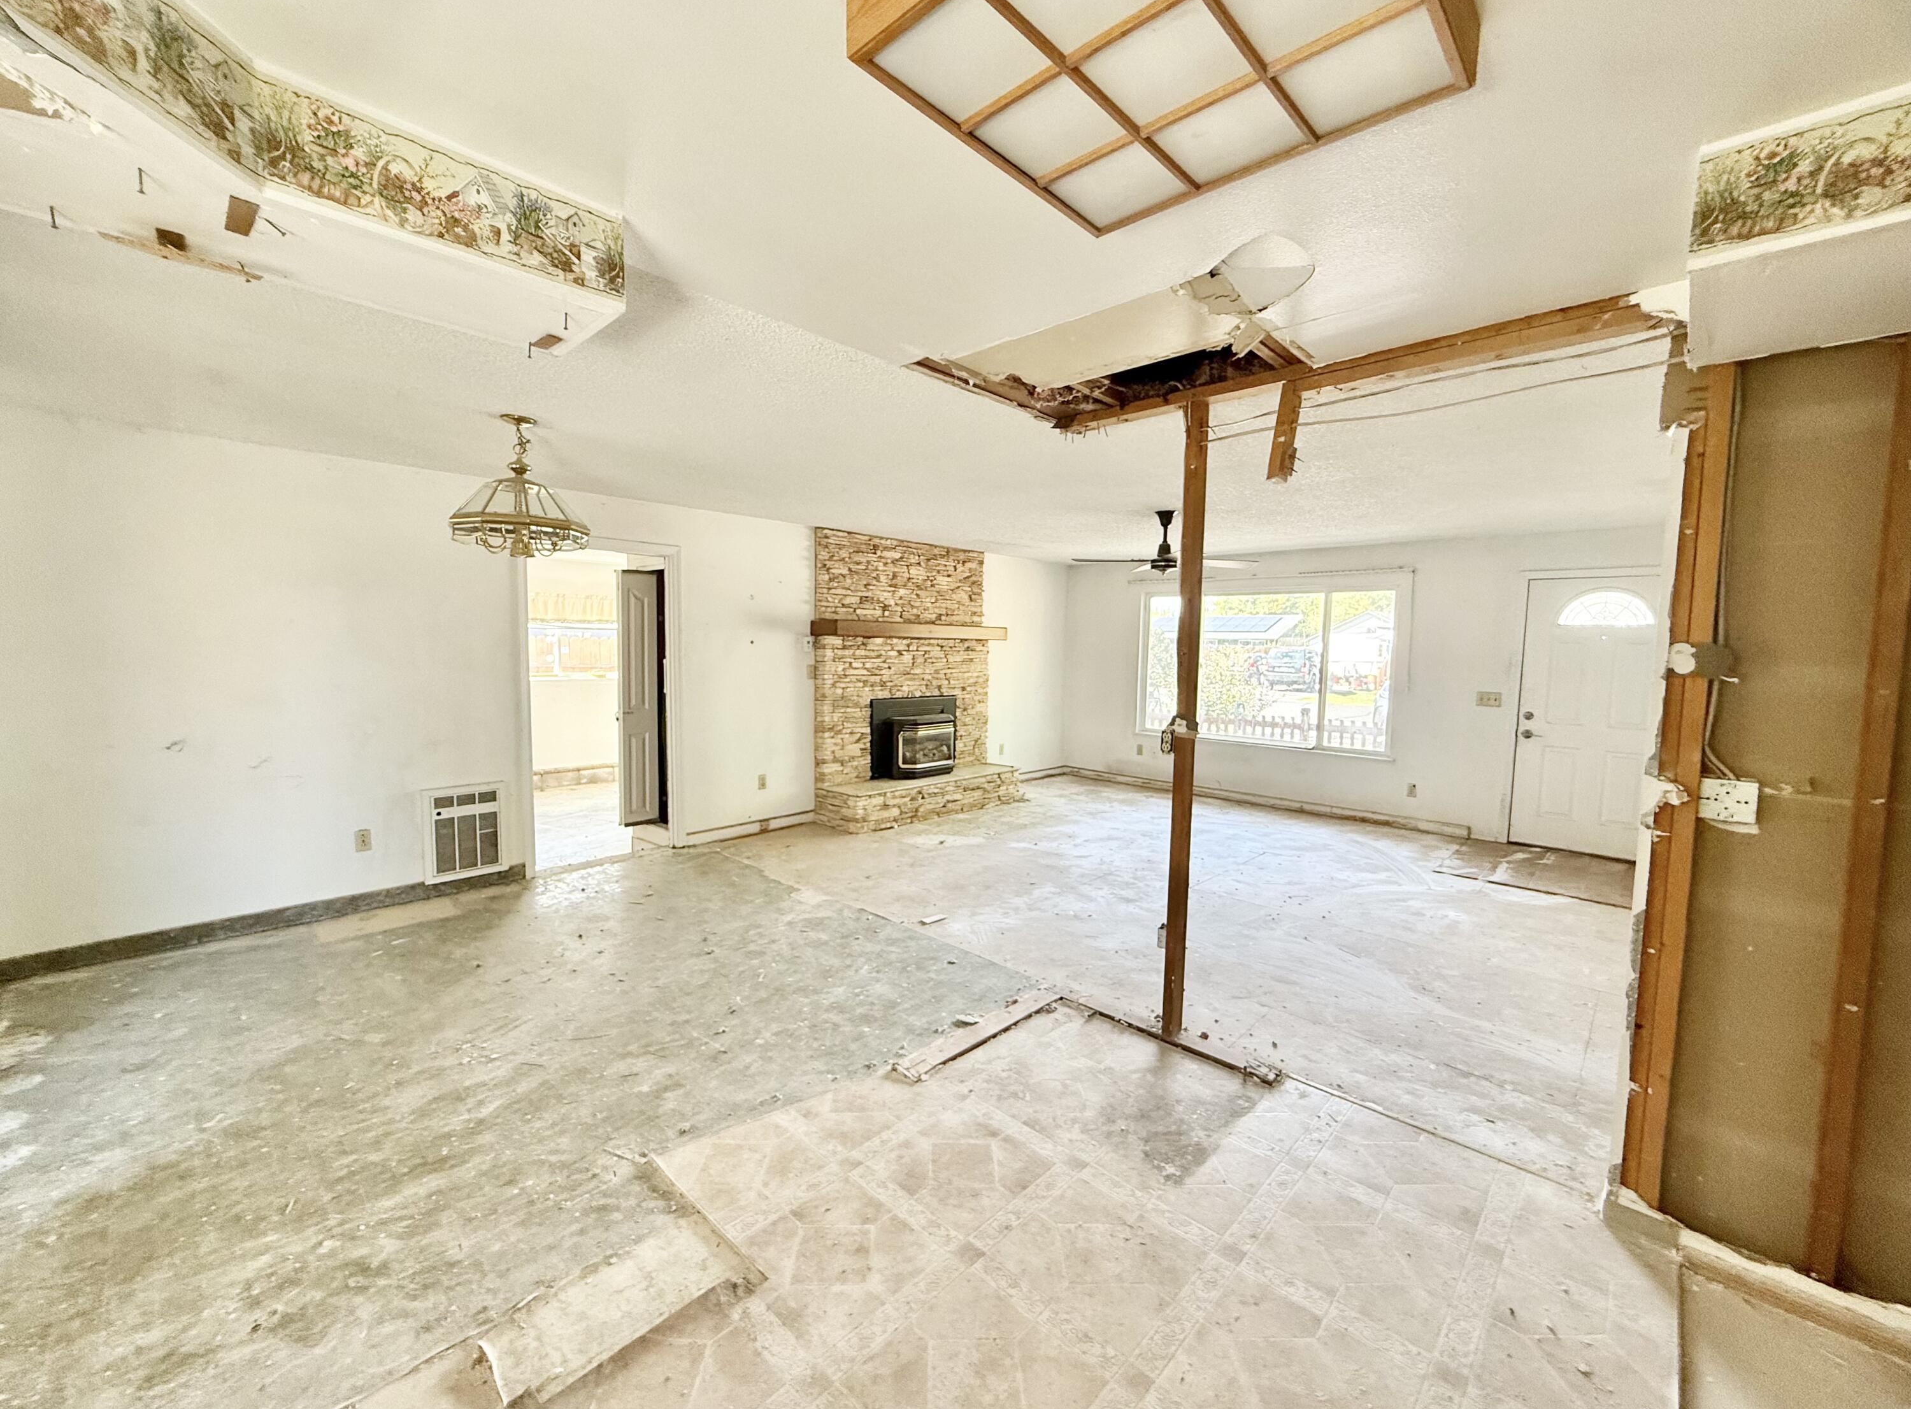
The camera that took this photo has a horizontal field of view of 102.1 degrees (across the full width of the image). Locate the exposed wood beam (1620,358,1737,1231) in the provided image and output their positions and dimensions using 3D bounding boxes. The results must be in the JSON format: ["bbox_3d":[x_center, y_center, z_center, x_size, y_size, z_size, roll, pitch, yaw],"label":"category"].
[{"bbox_3d":[1.860,0.204,1.993,0.078,2.243,0.090,5,6,42],"label":"exposed wood beam"}]

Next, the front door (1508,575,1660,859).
[{"bbox_3d":[4.714,0.095,5.690,0.913,2.039,0.052,5,6,42],"label":"front door"}]

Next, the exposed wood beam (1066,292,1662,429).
[{"bbox_3d":[1.129,-1.070,2.583,1.831,0.072,0.090,5,6,42],"label":"exposed wood beam"}]

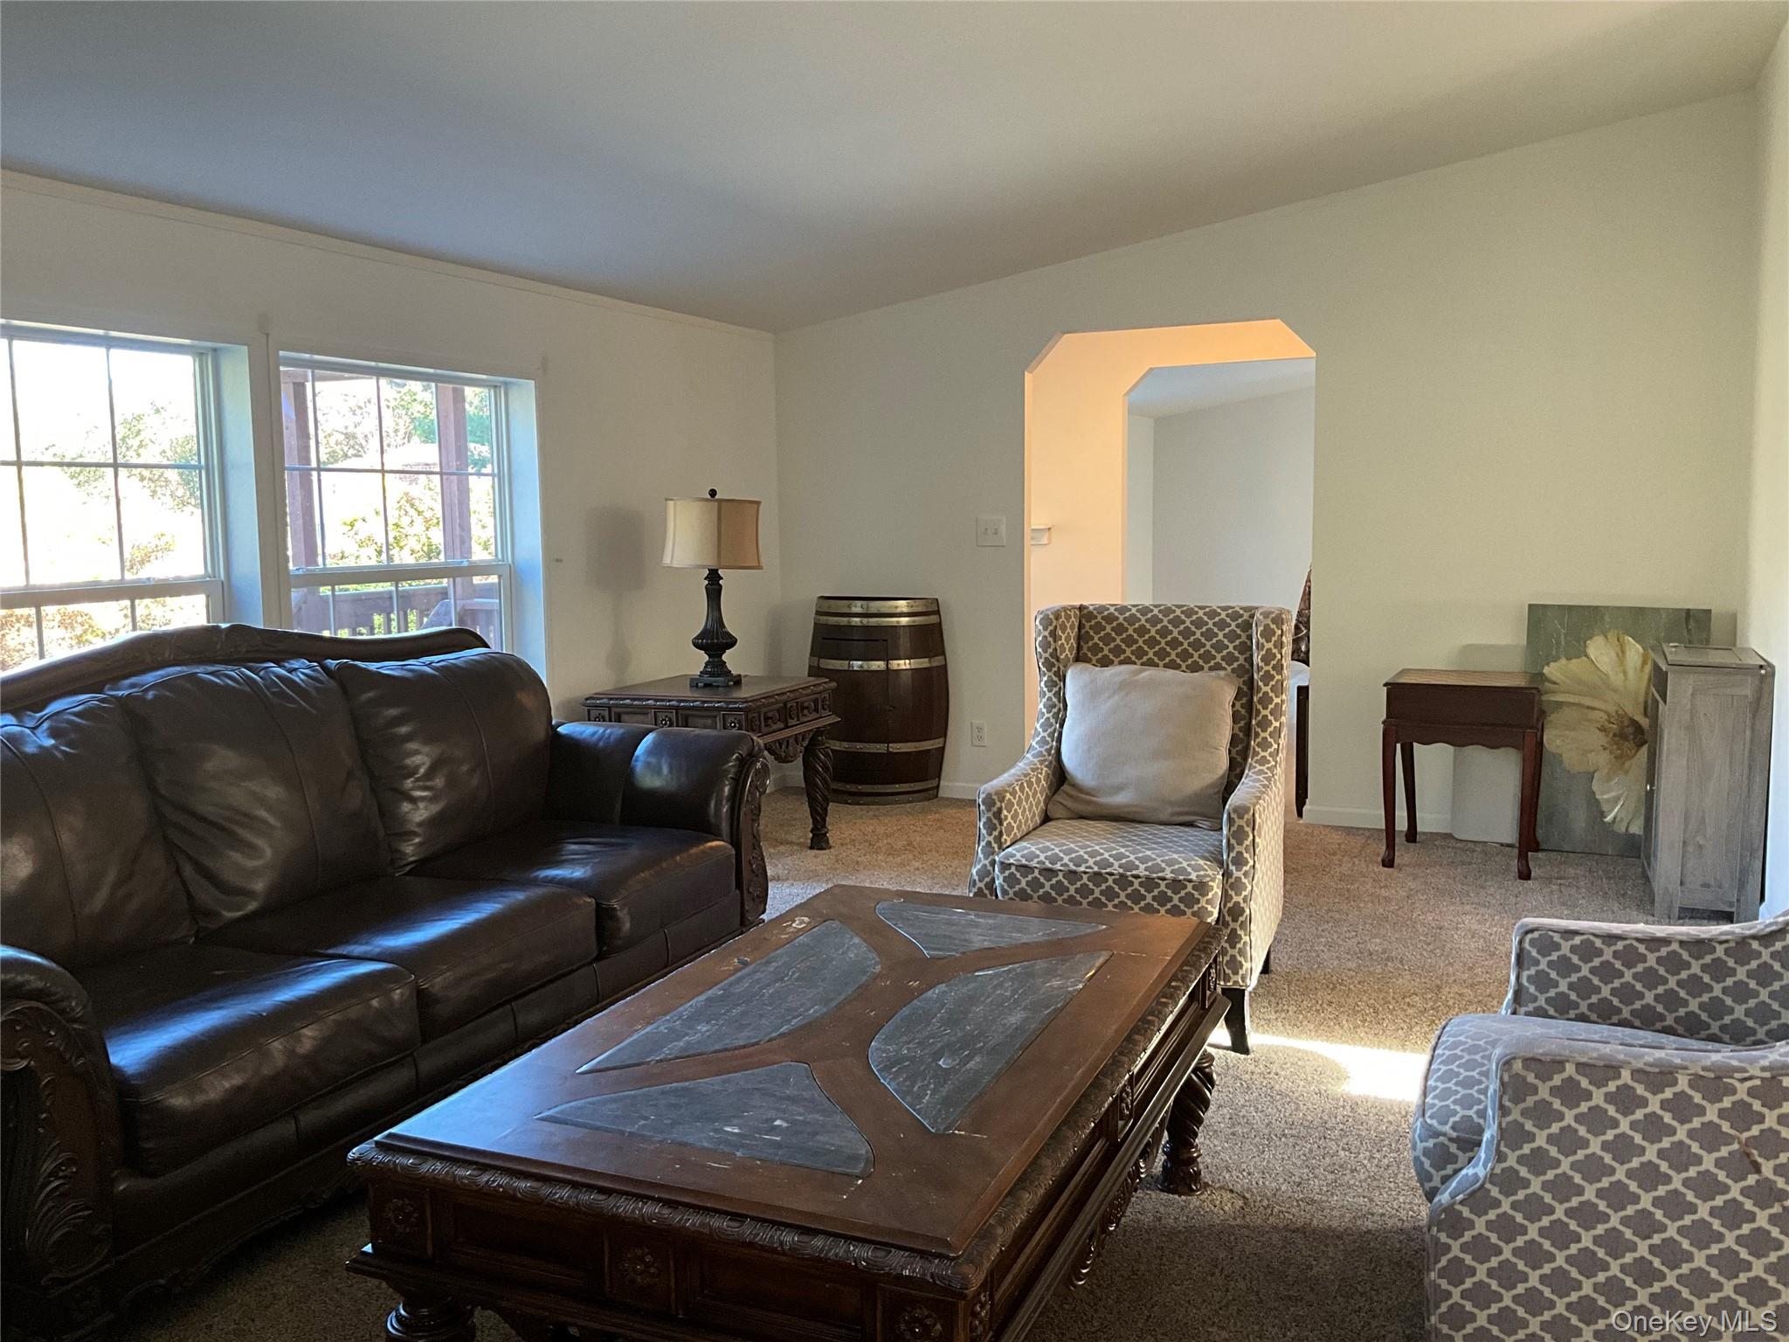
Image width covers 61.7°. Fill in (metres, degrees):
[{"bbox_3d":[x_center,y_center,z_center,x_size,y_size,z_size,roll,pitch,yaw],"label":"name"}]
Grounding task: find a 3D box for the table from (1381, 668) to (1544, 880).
[{"bbox_3d":[2.055,0.357,5.416,0.520,0.660,0.530,2,6,26],"label":"table"}]

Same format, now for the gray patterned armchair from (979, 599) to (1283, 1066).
[{"bbox_3d":[0.647,0.350,3.937,0.720,1.010,0.780,1,6,23],"label":"gray patterned armchair"}]

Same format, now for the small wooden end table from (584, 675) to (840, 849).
[{"bbox_3d":[-0.677,0.381,5.723,0.730,0.645,0.690,2,6,26],"label":"small wooden end table"}]

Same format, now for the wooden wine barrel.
[{"bbox_3d":[-0.135,0.135,6.774,0.680,0.910,0.350,2,6,26],"label":"wooden wine barrel"}]

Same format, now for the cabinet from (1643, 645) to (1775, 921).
[{"bbox_3d":[2.599,0.347,4.806,0.300,0.780,0.620,2,6,24],"label":"cabinet"}]

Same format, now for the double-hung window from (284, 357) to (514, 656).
[{"bbox_3d":[-1.690,-0.334,5.071,0.100,1.345,1.165,2,6,26],"label":"double-hung window"}]

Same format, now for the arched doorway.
[{"bbox_3d":[1.150,-0.412,6.344,1.240,2.040,0.120,2,6,26],"label":"arched doorway"}]

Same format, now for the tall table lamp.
[{"bbox_3d":[-0.686,-0.321,5.764,0.380,0.745,0.380,2,6,26],"label":"tall table lamp"}]

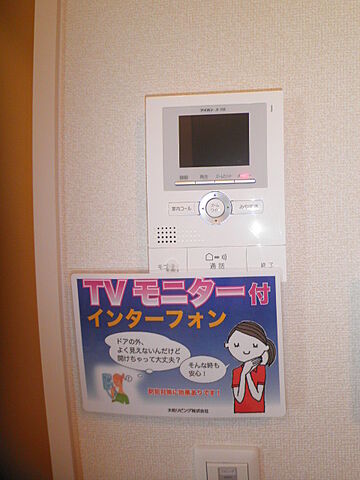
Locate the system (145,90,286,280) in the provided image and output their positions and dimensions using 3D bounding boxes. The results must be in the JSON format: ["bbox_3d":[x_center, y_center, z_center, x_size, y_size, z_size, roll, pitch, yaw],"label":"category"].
[{"bbox_3d":[0.037,-0.052,0.372,0.136,0.187,0.028,-1,2,6],"label":"system"}]

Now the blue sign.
[{"bbox_3d":[-0.004,0.108,0.370,0.216,0.154,0.004,0,6,10],"label":"blue sign"}]

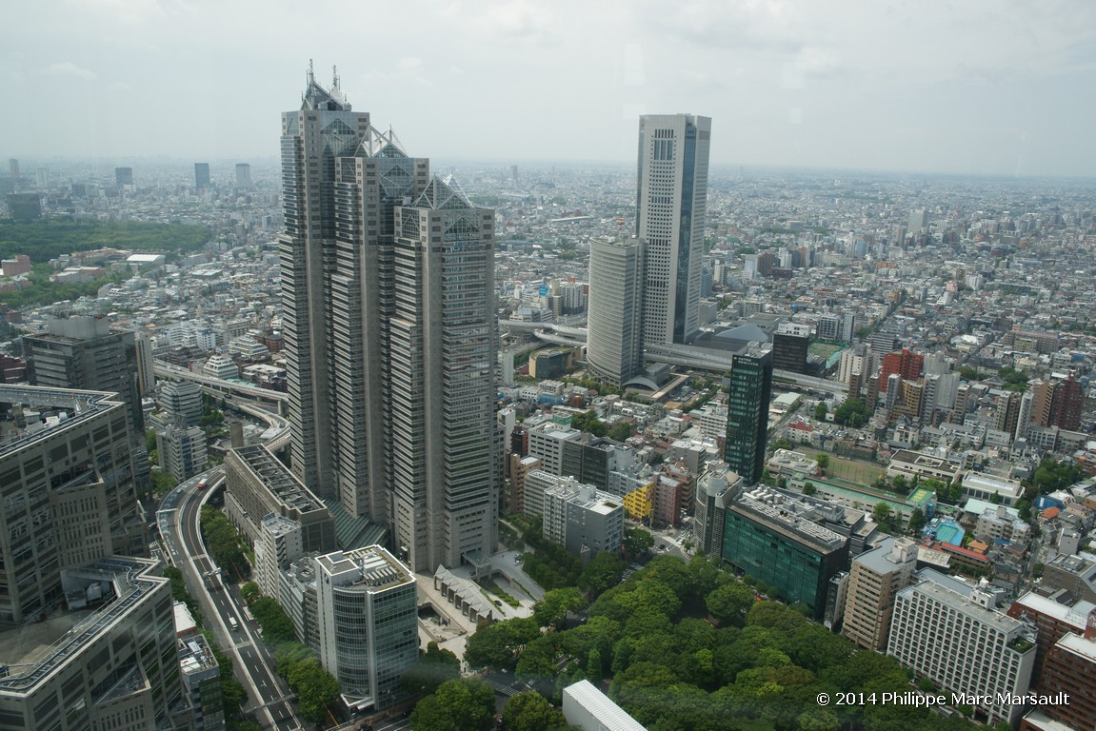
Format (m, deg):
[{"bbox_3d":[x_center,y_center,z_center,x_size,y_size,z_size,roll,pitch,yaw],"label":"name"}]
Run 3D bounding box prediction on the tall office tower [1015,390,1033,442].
[{"bbox_3d":[359.480,39.800,595.760,6.200,38.200,15.000,13,19,37],"label":"tall office tower"}]

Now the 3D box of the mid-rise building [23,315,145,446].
[{"bbox_3d":[-250.070,26.130,433.860,36.300,109.000,37.000,7,16,22],"label":"mid-rise building"}]

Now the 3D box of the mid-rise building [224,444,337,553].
[{"bbox_3d":[-145.460,72.670,418.020,24.500,31.000,107.000,-10,18,-36],"label":"mid-rise building"}]

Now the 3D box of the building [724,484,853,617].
[{"bbox_3d":[117.170,91.260,389.380,24.500,38.500,56.400,-10,19,-36],"label":"building"}]

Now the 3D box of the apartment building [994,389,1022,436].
[{"bbox_3d":[357.100,37.830,613.560,12.600,32.800,17.000,12,18,36],"label":"apartment building"}]

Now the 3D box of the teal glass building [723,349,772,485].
[{"bbox_3d":[124.880,32.060,497.510,16.400,86.000,31.000,9,16,27],"label":"teal glass building"}]

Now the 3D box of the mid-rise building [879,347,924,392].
[{"bbox_3d":[308.930,6.410,693.440,33.000,42.000,21.000,8,16,24],"label":"mid-rise building"}]

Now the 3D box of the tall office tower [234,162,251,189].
[{"bbox_3d":[-1454.090,-894.000,3785.340,46.000,134.000,42.000,4,15,9],"label":"tall office tower"}]

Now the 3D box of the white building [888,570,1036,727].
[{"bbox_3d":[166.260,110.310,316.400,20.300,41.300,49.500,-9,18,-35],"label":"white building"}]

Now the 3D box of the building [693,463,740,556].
[{"bbox_3d":[89.020,74.590,416.810,18.000,41.000,36.000,8,16,26],"label":"building"}]

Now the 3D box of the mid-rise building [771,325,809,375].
[{"bbox_3d":[224.270,-11.430,731.610,29.000,50.000,21.500,8,16,23],"label":"mid-rise building"}]

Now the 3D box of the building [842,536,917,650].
[{"bbox_3d":[148.840,100.070,352.770,31.600,41.600,15.200,-10,19,-37],"label":"building"}]

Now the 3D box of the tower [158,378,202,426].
[{"bbox_3d":[-272.260,30.740,588.500,31.200,32.200,19.000,14,20,40],"label":"tower"}]

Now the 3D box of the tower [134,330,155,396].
[{"bbox_3d":[-325.060,-0.440,639.170,8.800,54.000,8.500,9,17,29],"label":"tower"}]

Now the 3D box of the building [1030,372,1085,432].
[{"bbox_3d":[399.980,29.800,622.590,31.000,42.000,21.000,9,17,29],"label":"building"}]

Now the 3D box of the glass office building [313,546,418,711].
[{"bbox_3d":[-70.200,100.670,309.020,25.200,49.500,33.900,-10,19,-36],"label":"glass office building"}]

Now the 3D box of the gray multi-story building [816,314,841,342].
[{"bbox_3d":[335.330,-45.270,940.400,18.700,24.300,13.000,13,19,37],"label":"gray multi-story building"}]

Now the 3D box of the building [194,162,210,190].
[{"bbox_3d":[-1587.070,-861.130,3639.000,56.000,130.000,38.000,-4,16,-18],"label":"building"}]

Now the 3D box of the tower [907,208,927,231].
[{"bbox_3d":[1092.120,-425.020,2338.080,26.000,62.000,44.000,-11,19,-38],"label":"tower"}]

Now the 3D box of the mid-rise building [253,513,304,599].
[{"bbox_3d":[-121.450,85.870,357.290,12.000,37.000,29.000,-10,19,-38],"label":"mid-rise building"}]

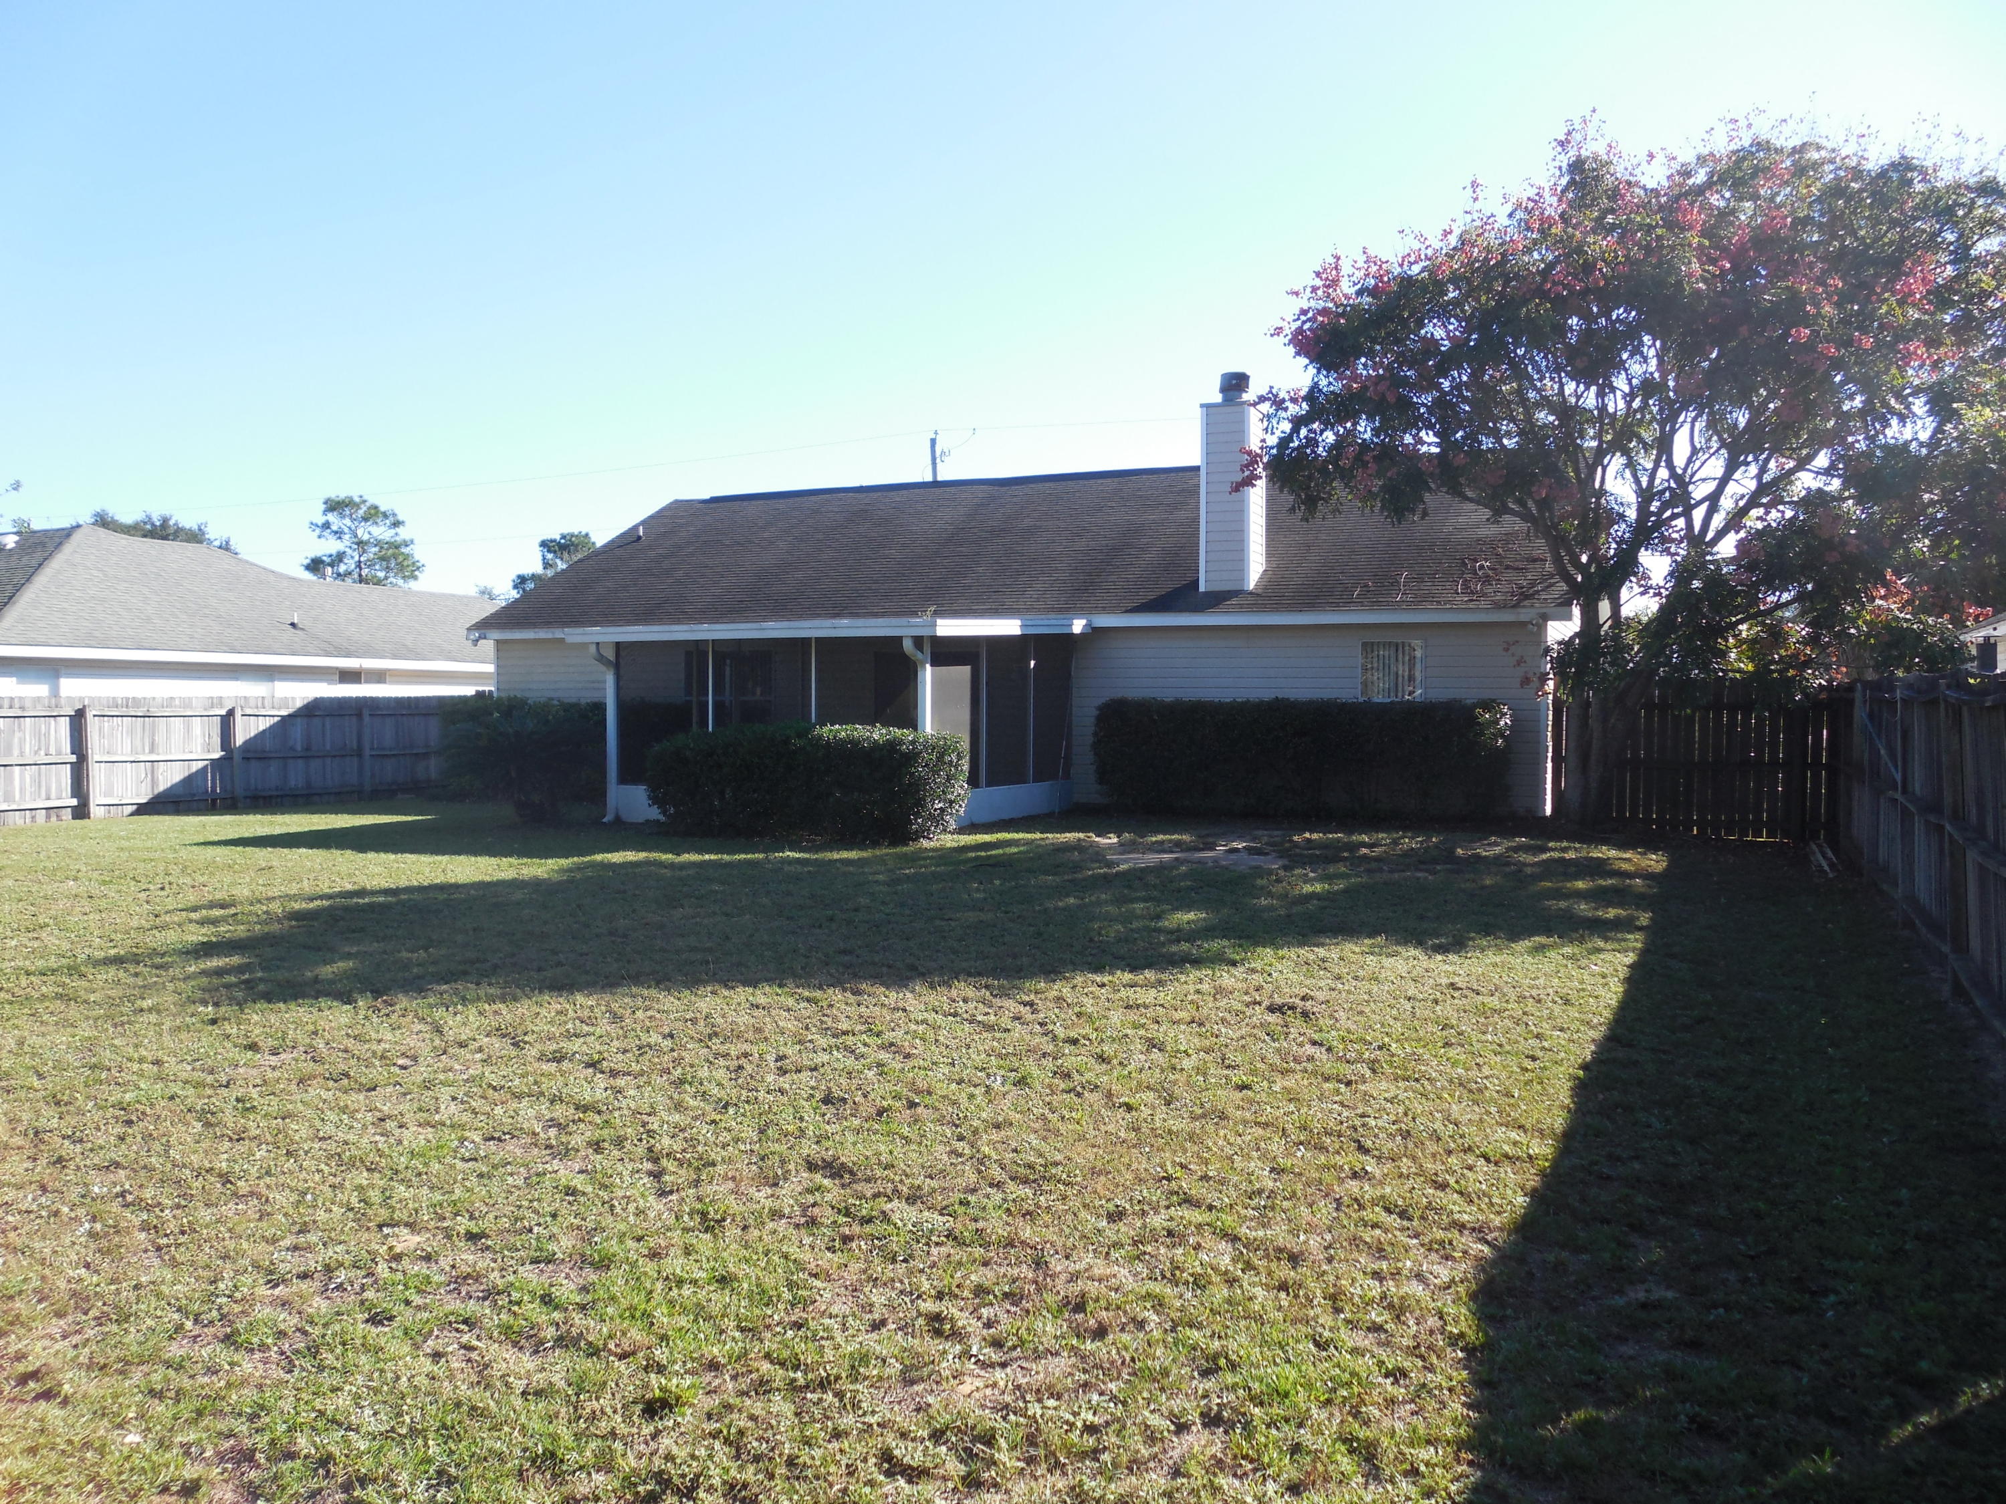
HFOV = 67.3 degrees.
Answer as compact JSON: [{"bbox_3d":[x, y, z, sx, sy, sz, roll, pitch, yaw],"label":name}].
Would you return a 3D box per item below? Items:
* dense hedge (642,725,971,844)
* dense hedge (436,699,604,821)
[{"bbox_3d":[-2.163,0.321,16.448,3.400,1.180,1.150,1,3,25],"label":"dense hedge"},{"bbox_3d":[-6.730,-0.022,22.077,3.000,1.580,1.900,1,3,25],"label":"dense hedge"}]

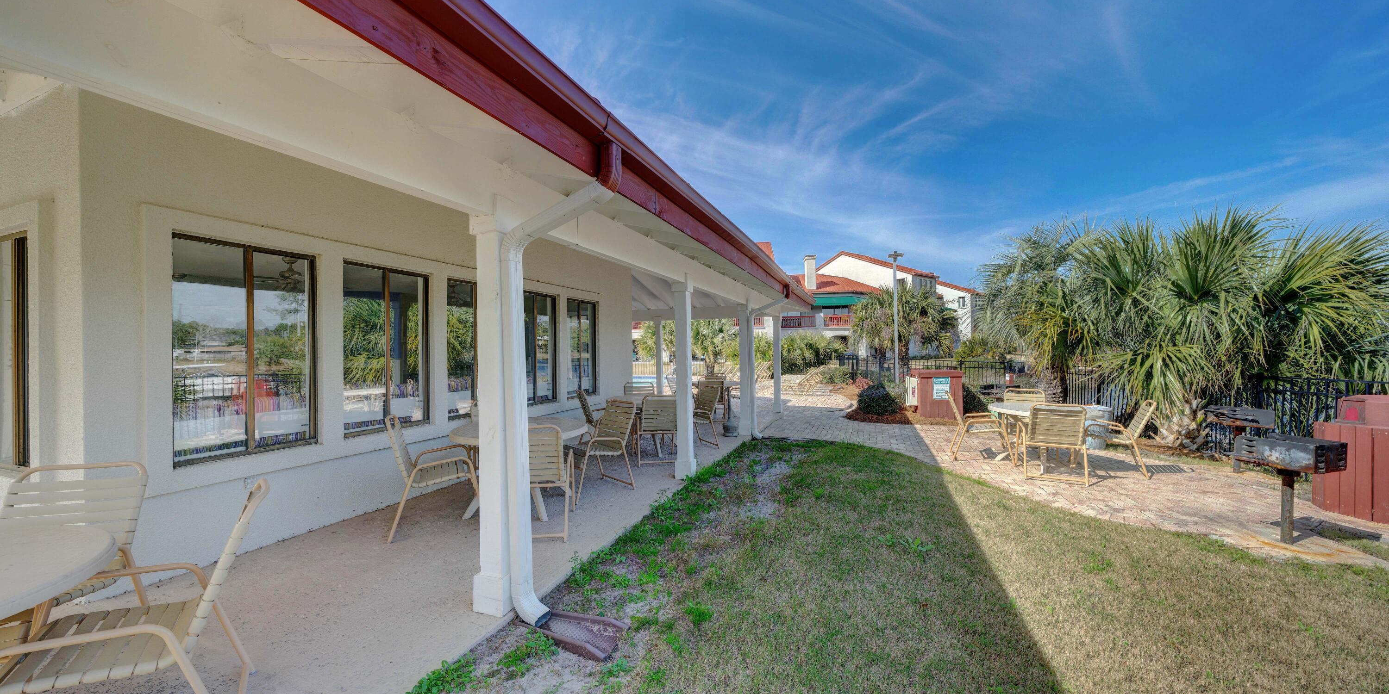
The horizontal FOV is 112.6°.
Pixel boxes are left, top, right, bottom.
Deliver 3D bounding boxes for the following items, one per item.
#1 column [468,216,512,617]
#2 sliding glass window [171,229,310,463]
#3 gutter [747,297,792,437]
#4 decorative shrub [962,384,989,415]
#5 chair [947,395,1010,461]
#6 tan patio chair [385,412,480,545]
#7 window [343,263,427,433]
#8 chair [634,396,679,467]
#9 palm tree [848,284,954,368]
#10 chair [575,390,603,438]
[{"bbox_3d":[-1.139,0.391,2.708,0.195,2.240,0.195,0,0,21],"label":"column"},{"bbox_3d":[-3.405,0.024,3.555,0.080,1.580,0.900,-1,0,21],"label":"sliding glass window"},{"bbox_3d":[1.285,0.349,7.839,0.662,2.390,0.120,-1,-1,21],"label":"gutter"},{"bbox_3d":[6.270,1.170,10.800,1.120,0.730,1.080,0,0,30],"label":"decorative shrub"},{"bbox_3d":[3.779,1.040,6.144,0.727,0.871,0.576,-1,-1,28],"label":"chair"},{"bbox_3d":[-2.223,1.063,4.030,0.750,0.915,0.590,0,0,-29],"label":"tan patio chair"},{"bbox_3d":[-2.934,0.031,4.469,0.080,1.562,0.873,-1,-1,21],"label":"window"},{"bbox_3d":[-0.482,1.053,6.141,0.590,0.915,0.750,0,0,-15],"label":"chair"},{"bbox_3d":[10.900,-0.879,25.000,5.400,4.600,4.400,-1,0,24],"label":"palm tree"},{"bbox_3d":[-1.370,1.100,6.820,0.750,0.880,0.600,-1,0,-24],"label":"chair"}]

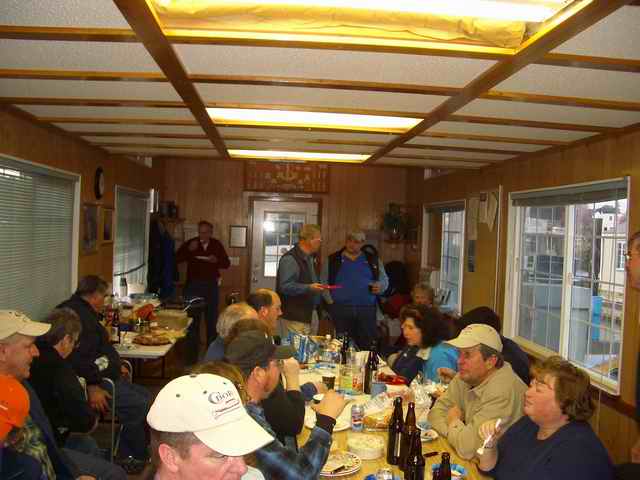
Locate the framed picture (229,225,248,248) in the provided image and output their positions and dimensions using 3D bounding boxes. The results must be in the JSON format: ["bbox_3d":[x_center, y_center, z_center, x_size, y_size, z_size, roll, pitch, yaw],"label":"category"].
[{"bbox_3d":[-1.144,-0.046,9.109,0.275,0.310,0.030,2,1,-5],"label":"framed picture"}]

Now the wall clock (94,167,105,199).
[{"bbox_3d":[-1.947,-0.503,5.714,0.050,0.300,0.300,2,1,-5],"label":"wall clock"}]

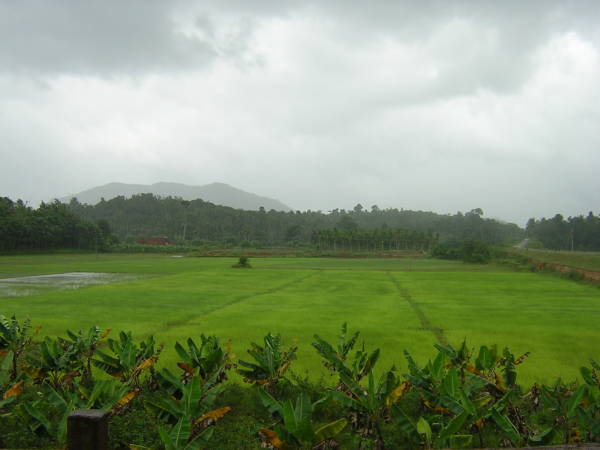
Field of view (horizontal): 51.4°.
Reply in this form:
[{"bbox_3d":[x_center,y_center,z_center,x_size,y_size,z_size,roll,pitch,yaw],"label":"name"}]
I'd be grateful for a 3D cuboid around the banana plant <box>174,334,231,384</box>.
[{"bbox_3d":[-2.609,3.667,16.700,1.500,1.470,1.500,0,-1,0],"label":"banana plant"}]

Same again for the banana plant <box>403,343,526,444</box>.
[{"bbox_3d":[3.506,3.645,13.300,2.640,2.200,2.200,0,-1,0],"label":"banana plant"}]

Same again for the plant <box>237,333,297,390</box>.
[{"bbox_3d":[-0.913,3.746,17.000,1.630,1.630,1.600,0,-1,0],"label":"plant"}]

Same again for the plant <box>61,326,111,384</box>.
[{"bbox_3d":[-6.188,3.822,18.000,1.440,1.790,1.500,0,-1,0],"label":"plant"}]

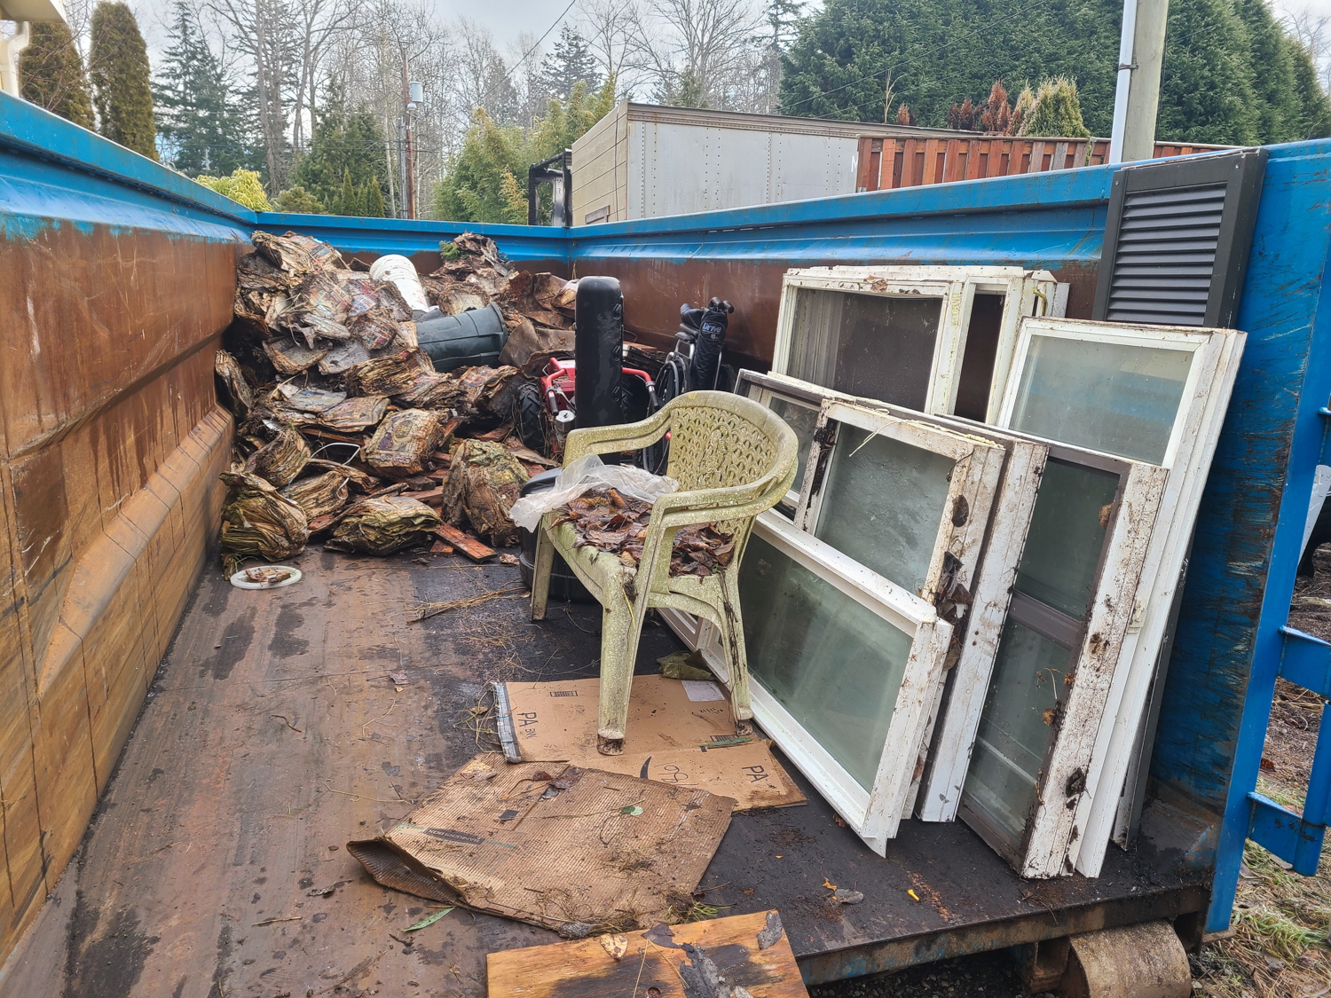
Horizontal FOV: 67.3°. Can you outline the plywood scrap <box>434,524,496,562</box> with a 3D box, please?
[{"bbox_3d":[-0.808,0.180,3.985,0.100,0.030,0.360,-9,25,-41],"label":"plywood scrap"}]

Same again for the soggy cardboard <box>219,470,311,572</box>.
[{"bbox_3d":[-1.593,0.049,3.965,0.340,0.320,0.300,-2,14,-17],"label":"soggy cardboard"}]

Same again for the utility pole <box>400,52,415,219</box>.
[{"bbox_3d":[-10.642,-13.479,41.729,0.300,9.600,0.300,1,13,0],"label":"utility pole"}]

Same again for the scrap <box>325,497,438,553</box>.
[{"bbox_3d":[-1.126,0.104,4.020,0.430,0.205,0.300,7,14,19],"label":"scrap"}]

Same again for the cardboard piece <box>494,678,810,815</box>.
[{"bbox_3d":[-0.075,0.590,2.488,0.640,0.030,0.760,-1,13,-12],"label":"cardboard piece"}]

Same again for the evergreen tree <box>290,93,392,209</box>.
[{"bbox_3d":[-9.384,-8.719,29.367,3.100,6.070,3.100,1,13,0],"label":"evergreen tree"}]

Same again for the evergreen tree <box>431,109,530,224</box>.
[{"bbox_3d":[-4.305,-6.687,23.721,2.500,4.850,2.400,1,13,0],"label":"evergreen tree"}]

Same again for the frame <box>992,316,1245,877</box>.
[{"bbox_3d":[0.835,0.163,2.118,0.095,1.081,0.529,6,11,-19],"label":"frame"}]

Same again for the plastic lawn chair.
[{"bbox_3d":[-0.005,0.120,2.630,0.540,0.810,0.600,-4,17,-26],"label":"plastic lawn chair"}]

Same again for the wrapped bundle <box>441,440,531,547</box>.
[{"bbox_3d":[-0.775,-0.036,4.319,0.360,0.380,0.300,-4,14,-25],"label":"wrapped bundle"}]

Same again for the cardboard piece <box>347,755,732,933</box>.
[{"bbox_3d":[-0.236,0.667,2.049,0.646,0.065,0.519,6,14,18],"label":"cardboard piece"}]

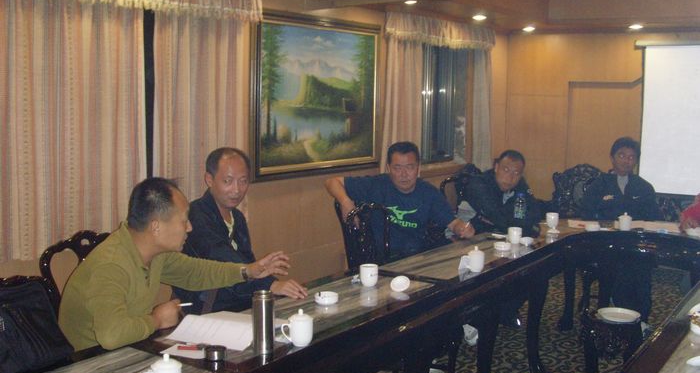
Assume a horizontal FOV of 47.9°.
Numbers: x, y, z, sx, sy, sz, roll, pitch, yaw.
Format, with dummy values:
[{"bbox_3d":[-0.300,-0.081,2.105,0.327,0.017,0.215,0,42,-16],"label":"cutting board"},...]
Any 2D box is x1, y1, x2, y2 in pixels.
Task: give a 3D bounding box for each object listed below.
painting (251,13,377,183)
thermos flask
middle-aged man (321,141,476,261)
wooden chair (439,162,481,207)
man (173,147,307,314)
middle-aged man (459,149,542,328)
[{"bbox_3d":[-0.150,-0.577,5.144,0.061,1.001,1.451,7,9,33],"label":"painting"},{"bbox_3d":[-0.264,0.409,2.392,0.063,0.189,0.063,0,6,0],"label":"thermos flask"},{"bbox_3d":[0.237,0.442,4.180,0.747,1.283,0.687,-1,6,-9],"label":"middle-aged man"},{"bbox_3d":[0.852,0.444,5.080,0.465,1.091,0.525,-1,6,-12],"label":"wooden chair"},{"bbox_3d":[-0.432,0.539,3.123,0.758,1.313,0.586,5,8,39],"label":"man"},{"bbox_3d":[0.947,0.399,4.874,0.535,1.222,0.707,0,6,0],"label":"middle-aged man"}]

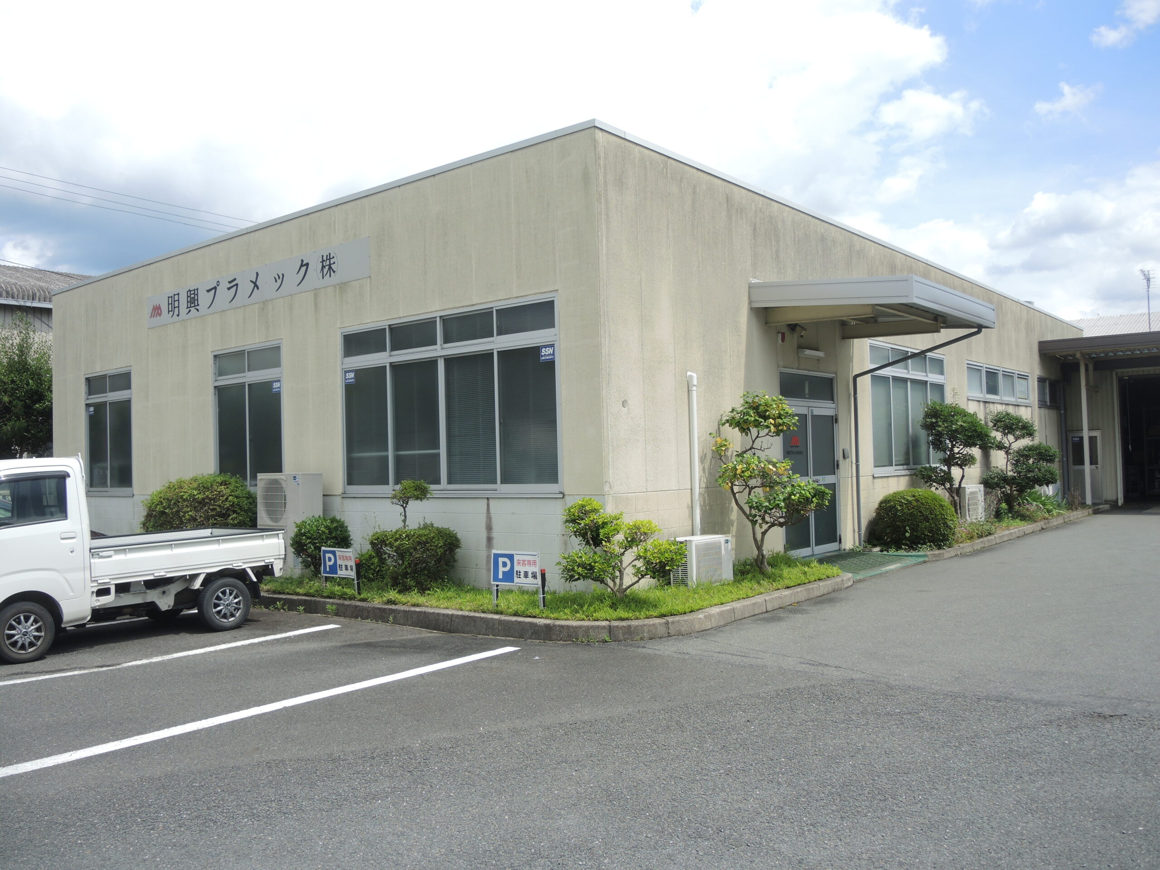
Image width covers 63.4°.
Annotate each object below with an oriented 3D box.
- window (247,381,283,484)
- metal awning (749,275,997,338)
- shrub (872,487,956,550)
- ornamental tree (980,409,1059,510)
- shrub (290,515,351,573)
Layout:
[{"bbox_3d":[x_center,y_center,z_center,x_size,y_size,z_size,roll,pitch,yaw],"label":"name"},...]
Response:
[{"bbox_3d":[-4.350,-0.009,12.996,0.880,1.480,0.070,-3,-2,39],"label":"window"},{"bbox_3d":[3.806,-1.660,12.038,2.020,0.500,2.980,-3,-2,39],"label":"metal awning"},{"bbox_3d":[4.829,1.217,13.550,1.100,0.880,1.170,-3,-2,39],"label":"shrub"},{"bbox_3d":[8.449,0.565,18.000,1.380,2.030,1.220,-3,-2,39],"label":"ornamental tree"},{"bbox_3d":[-2.992,1.310,10.850,0.690,0.750,0.660,-3,-2,39],"label":"shrub"}]

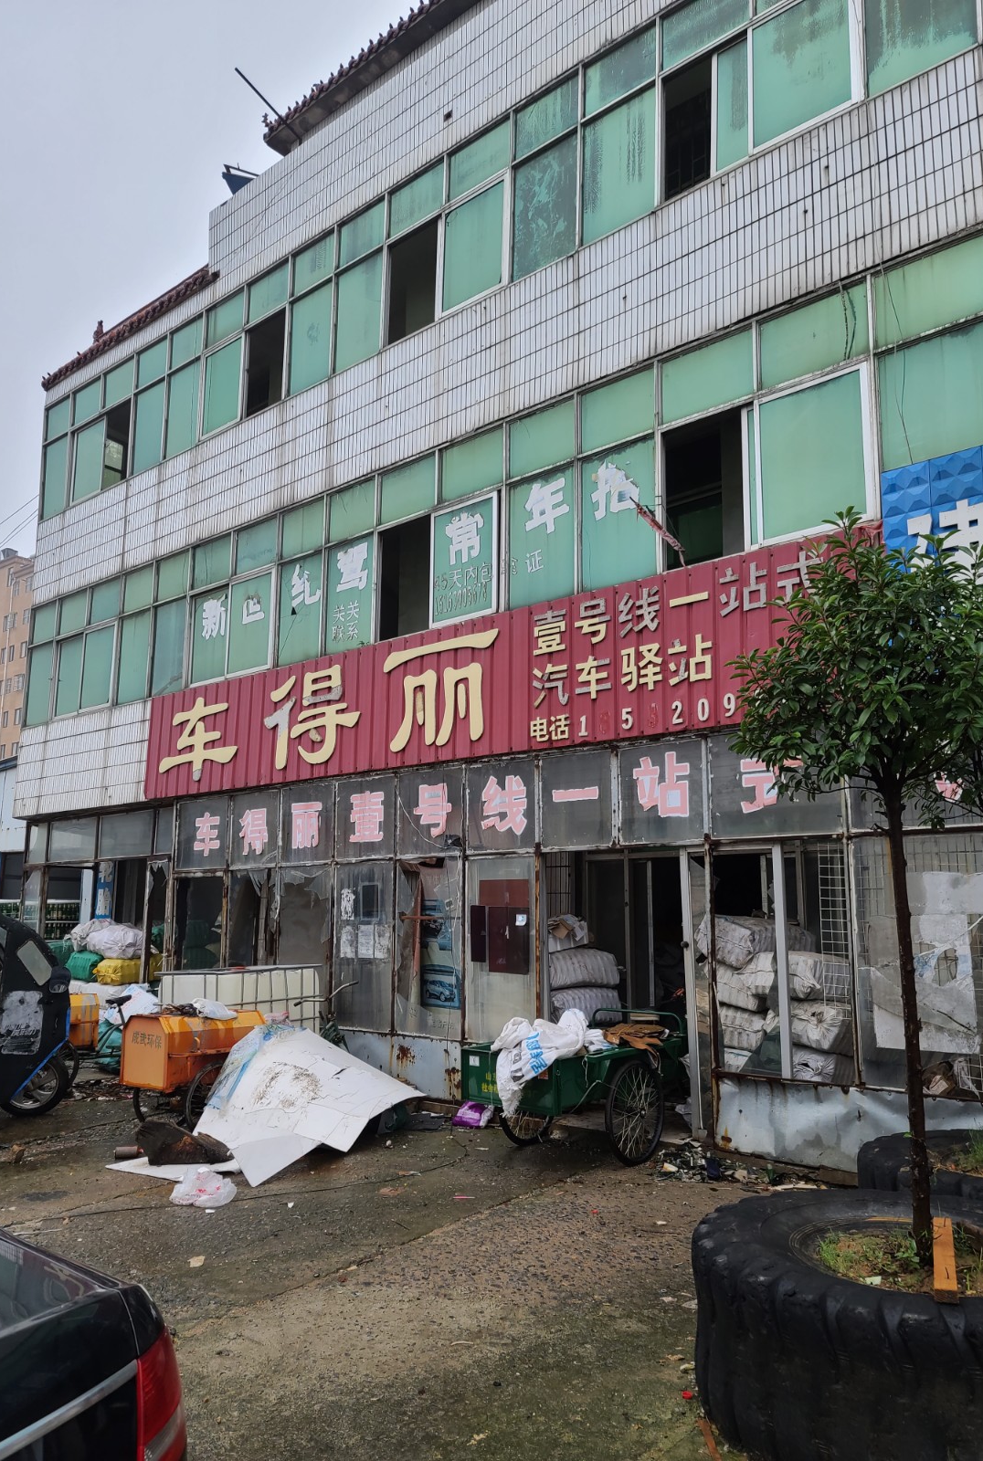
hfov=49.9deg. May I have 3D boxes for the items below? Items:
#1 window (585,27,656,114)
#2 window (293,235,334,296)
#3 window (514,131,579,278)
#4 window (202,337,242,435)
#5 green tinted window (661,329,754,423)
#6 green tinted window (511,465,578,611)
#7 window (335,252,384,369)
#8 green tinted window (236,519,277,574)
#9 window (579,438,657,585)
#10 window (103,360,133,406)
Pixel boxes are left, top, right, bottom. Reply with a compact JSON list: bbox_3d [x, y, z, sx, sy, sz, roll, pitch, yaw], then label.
[{"bbox_3d":[1.092,-5.541,8.904,0.717,0.407,0.090,-9,-13,40],"label":"window"},{"bbox_3d":[-1.929,-5.072,11.539,0.675,0.447,0.080,-8,-14,41],"label":"window"},{"bbox_3d":[0.478,-4.570,9.265,0.723,1.091,0.080,-8,-14,41],"label":"window"},{"bbox_3d":[-3.178,-4.051,12.484,0.741,1.017,0.060,-8,-13,41],"label":"window"},{"bbox_3d":[1.622,-2.650,7.941,0.765,0.484,0.090,-9,-13,40],"label":"green tinted window"},{"bbox_3d":[0.430,-1.595,8.779,0.706,1.062,0.080,-8,-13,41],"label":"green tinted window"},{"bbox_3d":[-1.355,-4.290,10.846,0.699,1.034,0.080,-8,-13,41],"label":"window"},{"bbox_3d":[-2.551,-1.999,11.540,0.711,0.470,0.090,-9,-13,40],"label":"green tinted window"},{"bbox_3d":[1.055,-1.816,8.890,0.761,1.151,0.080,-8,-13,41],"label":"window"},{"bbox_3d":[-4.979,-4.640,14.148,0.714,0.423,0.090,-9,-13,40],"label":"window"}]

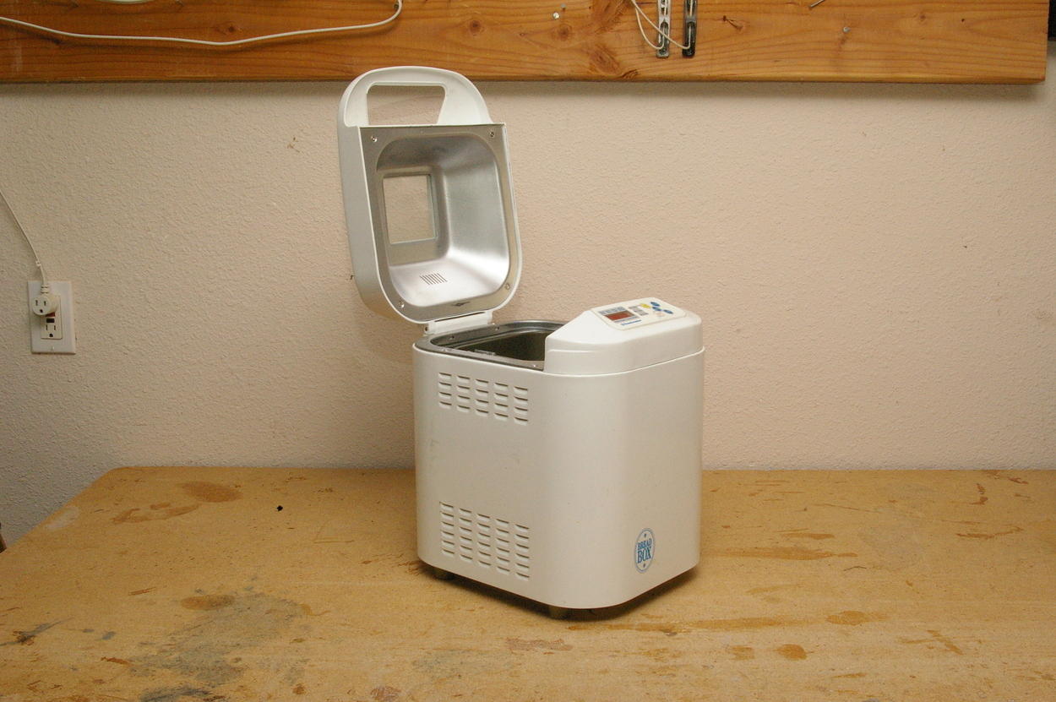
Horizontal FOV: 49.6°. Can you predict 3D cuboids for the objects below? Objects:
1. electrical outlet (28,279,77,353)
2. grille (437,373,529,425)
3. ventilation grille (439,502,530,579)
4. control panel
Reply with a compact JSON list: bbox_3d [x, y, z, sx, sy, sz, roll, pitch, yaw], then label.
[{"bbox_3d":[-0.750,-0.052,1.803,0.070,0.114,0.008,0,10,1],"label":"electrical outlet"},{"bbox_3d":[-0.049,0.052,1.245,0.134,0.039,0.005,9,14,41],"label":"grille"},{"bbox_3d":[-0.048,0.213,1.274,0.134,0.061,0.005,9,14,41],"label":"ventilation grille"},{"bbox_3d":[0.120,-0.041,1.268,0.051,0.006,0.138,33,28,33],"label":"control panel"}]

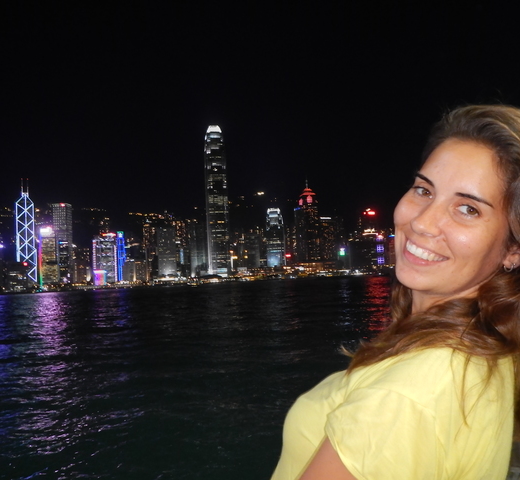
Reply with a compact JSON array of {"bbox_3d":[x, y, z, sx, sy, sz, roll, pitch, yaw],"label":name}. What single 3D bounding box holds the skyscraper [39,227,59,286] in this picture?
[{"bbox_3d":[-603.800,54.000,1483.500,44.000,185.000,36.000,0,-5,-30],"label":"skyscraper"}]

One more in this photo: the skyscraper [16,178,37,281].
[{"bbox_3d":[-753.600,-16.200,1672.100,53.000,367.000,53.000,0,-5,-32],"label":"skyscraper"}]

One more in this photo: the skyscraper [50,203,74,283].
[{"bbox_3d":[-643.700,19.000,1692.300,48.000,283.000,48.000,-3,-4,0],"label":"skyscraper"}]

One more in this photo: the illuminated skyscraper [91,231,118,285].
[{"bbox_3d":[-512.000,70.400,1716.000,68.000,179.000,55.000,-1,-5,-27],"label":"illuminated skyscraper"}]

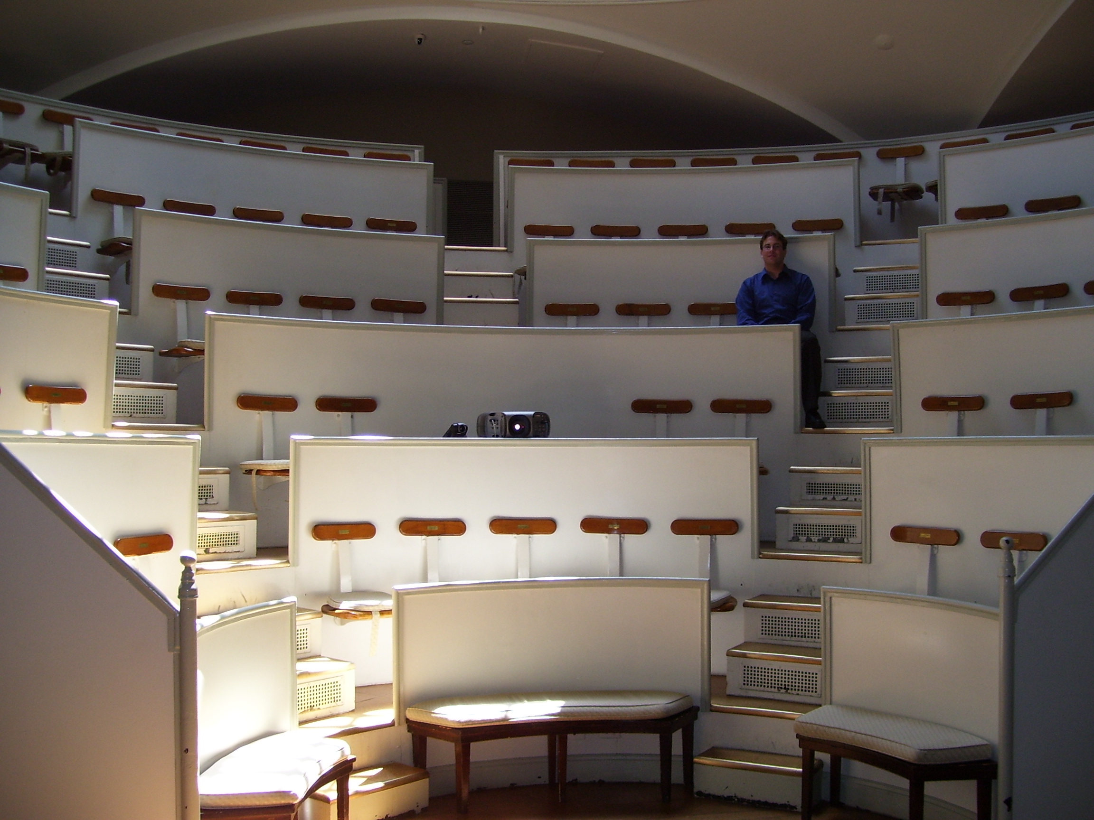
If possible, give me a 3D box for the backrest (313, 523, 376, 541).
[{"bbox_3d":[-0.996,0.598,5.590,0.352,0.085,0.038,2,-3,-33],"label":"backrest"}]

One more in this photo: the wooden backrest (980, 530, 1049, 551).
[{"bbox_3d":[2.328,0.652,5.667,0.045,0.096,0.369,2,-3,-44],"label":"wooden backrest"}]

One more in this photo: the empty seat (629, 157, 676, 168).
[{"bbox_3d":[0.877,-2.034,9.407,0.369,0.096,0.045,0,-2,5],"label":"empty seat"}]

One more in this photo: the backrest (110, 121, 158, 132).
[{"bbox_3d":[-3.077,-2.104,8.498,0.369,0.096,0.045,2,-3,-36],"label":"backrest"}]

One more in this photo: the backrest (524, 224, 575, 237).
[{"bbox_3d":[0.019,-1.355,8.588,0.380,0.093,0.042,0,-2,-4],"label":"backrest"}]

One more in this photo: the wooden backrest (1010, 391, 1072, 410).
[{"bbox_3d":[2.748,-0.053,6.316,0.369,0.096,0.045,-2,-3,44],"label":"wooden backrest"}]

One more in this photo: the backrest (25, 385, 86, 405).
[{"bbox_3d":[-2.304,-0.070,5.344,0.038,0.085,0.352,-2,-3,35],"label":"backrest"}]

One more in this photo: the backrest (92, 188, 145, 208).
[{"bbox_3d":[-2.629,-1.301,6.979,0.352,0.085,0.038,2,-3,-42],"label":"backrest"}]

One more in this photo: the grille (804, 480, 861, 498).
[{"bbox_3d":[1.614,0.444,6.349,0.365,0.112,0.020,-1,-2,26],"label":"grille"}]

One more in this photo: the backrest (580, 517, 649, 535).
[{"bbox_3d":[0.376,0.651,6.359,0.369,0.096,0.045,0,-2,1],"label":"backrest"}]

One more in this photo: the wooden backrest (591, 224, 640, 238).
[{"bbox_3d":[0.519,-1.350,8.580,0.378,0.090,0.050,0,-2,3],"label":"wooden backrest"}]

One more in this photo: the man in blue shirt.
[{"bbox_3d":[1.486,-0.537,7.228,0.545,1.333,0.768,0,-2,10],"label":"man in blue shirt"}]

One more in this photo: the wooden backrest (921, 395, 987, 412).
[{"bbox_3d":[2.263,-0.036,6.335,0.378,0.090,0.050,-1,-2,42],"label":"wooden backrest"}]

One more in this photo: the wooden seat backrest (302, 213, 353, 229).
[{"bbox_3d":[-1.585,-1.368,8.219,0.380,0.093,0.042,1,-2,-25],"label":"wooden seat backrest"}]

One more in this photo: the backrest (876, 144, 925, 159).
[{"bbox_3d":[2.777,-2.026,8.927,0.380,0.093,0.042,-1,-2,28],"label":"backrest"}]

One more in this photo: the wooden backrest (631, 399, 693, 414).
[{"bbox_3d":[0.676,-0.021,6.656,0.352,0.085,0.038,0,-2,5],"label":"wooden backrest"}]

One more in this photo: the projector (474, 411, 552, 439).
[{"bbox_3d":[-0.187,0.095,6.307,0.395,0.155,0.330,0,-1,-7],"label":"projector"}]

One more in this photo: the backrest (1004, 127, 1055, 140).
[{"bbox_3d":[3.599,-2.033,8.475,0.380,0.093,0.042,-1,-2,38],"label":"backrest"}]

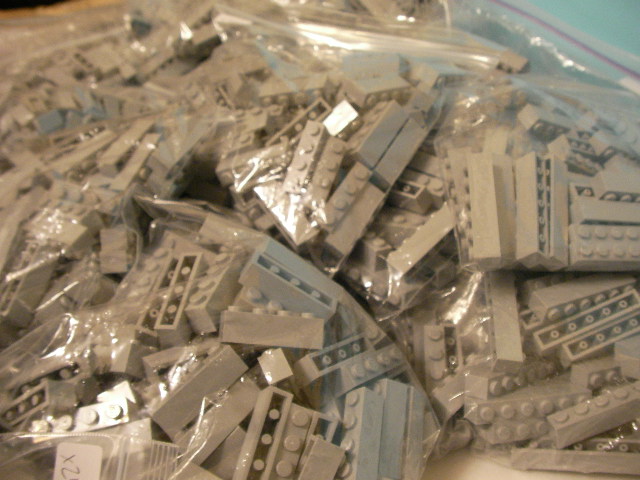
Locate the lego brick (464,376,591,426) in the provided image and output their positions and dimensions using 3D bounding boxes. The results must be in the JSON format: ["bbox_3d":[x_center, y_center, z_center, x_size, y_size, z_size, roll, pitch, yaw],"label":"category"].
[{"bbox_3d":[0.080,0.063,0.269,0.048,0.008,0.011,-3,1,-14],"label":"lego brick"}]

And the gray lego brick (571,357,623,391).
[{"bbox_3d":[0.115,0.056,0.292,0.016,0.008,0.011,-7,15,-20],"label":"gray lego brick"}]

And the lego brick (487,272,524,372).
[{"bbox_3d":[0.078,0.033,0.294,0.011,0.008,0.048,3,47,6],"label":"lego brick"}]

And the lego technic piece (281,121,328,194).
[{"bbox_3d":[-0.006,-0.032,0.287,0.008,0.011,0.032,16,74,6],"label":"lego technic piece"}]

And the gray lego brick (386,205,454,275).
[{"bbox_3d":[0.048,-0.002,0.302,0.044,0.008,0.011,-43,68,-3],"label":"gray lego brick"}]

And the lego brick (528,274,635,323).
[{"bbox_3d":[0.118,0.024,0.312,0.048,0.008,0.011,-15,44,-17],"label":"lego brick"}]

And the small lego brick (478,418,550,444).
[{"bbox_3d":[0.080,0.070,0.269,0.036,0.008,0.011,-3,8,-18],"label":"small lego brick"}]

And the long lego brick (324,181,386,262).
[{"bbox_3d":[0.012,-0.009,0.274,0.011,0.008,0.033,37,67,-6],"label":"long lego brick"}]

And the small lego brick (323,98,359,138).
[{"bbox_3d":[0.009,-0.054,0.322,0.016,0.011,0.008,-43,7,-4],"label":"small lego brick"}]

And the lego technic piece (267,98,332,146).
[{"bbox_3d":[-0.008,-0.048,0.314,0.032,0.011,0.008,-42,77,-2],"label":"lego technic piece"}]

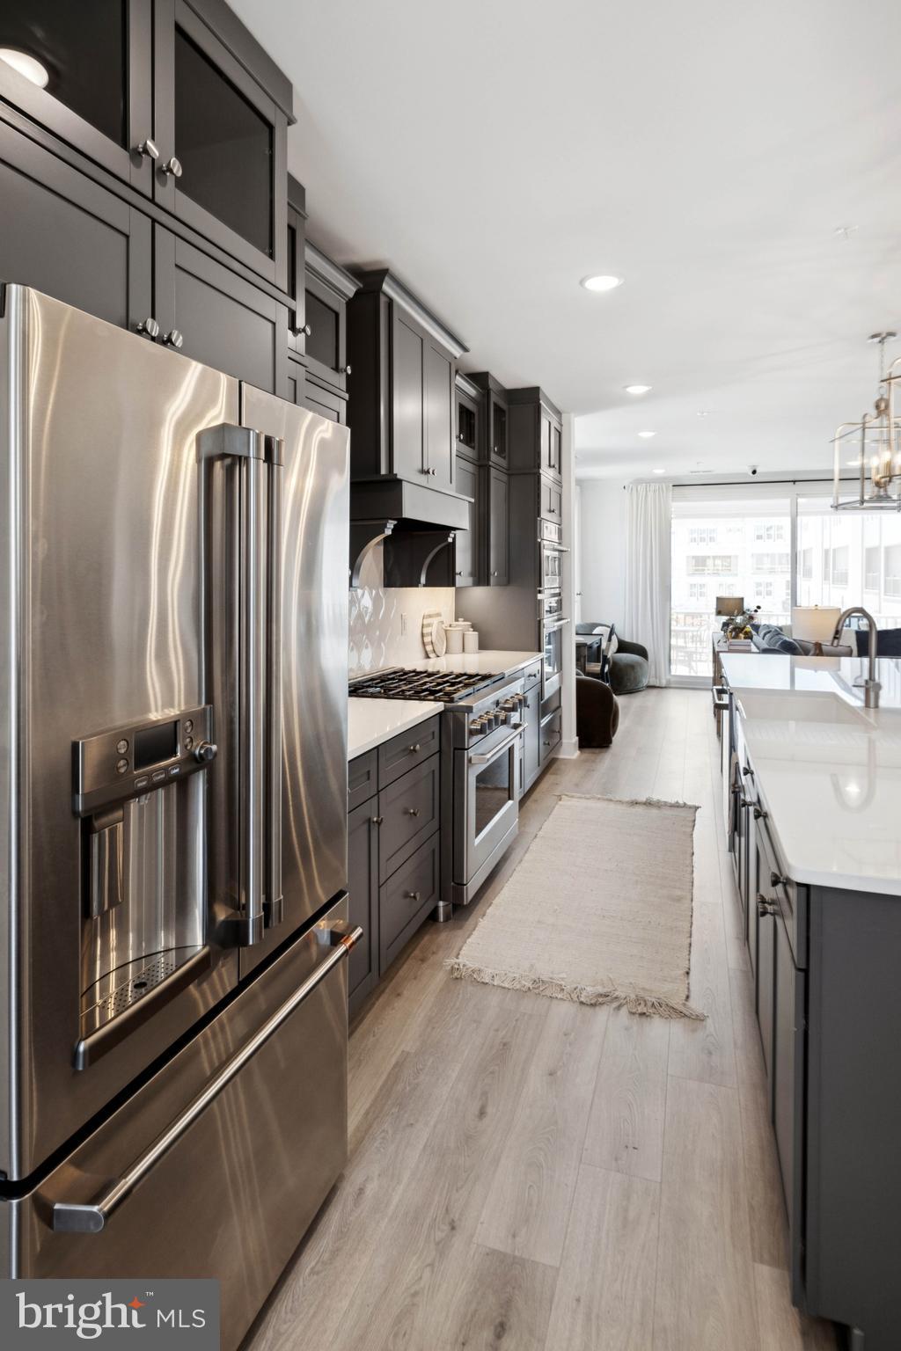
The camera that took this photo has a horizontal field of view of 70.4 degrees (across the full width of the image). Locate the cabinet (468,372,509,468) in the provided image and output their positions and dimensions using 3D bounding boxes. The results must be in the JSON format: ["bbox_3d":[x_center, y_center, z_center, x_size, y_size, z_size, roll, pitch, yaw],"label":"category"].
[{"bbox_3d":[0.140,-1.646,4.233,0.390,0.570,0.420,2,7,19],"label":"cabinet"}]

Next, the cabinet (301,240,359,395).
[{"bbox_3d":[-0.612,-1.277,2.334,0.335,0.430,0.409,2,7,19],"label":"cabinet"}]

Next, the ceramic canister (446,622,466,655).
[{"bbox_3d":[0.033,-0.234,4.290,0.128,0.190,0.128,2,7,19],"label":"ceramic canister"}]

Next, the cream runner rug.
[{"bbox_3d":[0.772,0.946,3.164,0.845,0.015,2.020,3,10,21],"label":"cream runner rug"}]

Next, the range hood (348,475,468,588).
[{"bbox_3d":[-0.247,-0.680,3.202,0.400,0.508,0.982,2,7,19],"label":"range hood"}]

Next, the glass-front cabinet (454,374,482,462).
[{"bbox_3d":[-0.035,-1.518,3.850,0.335,0.435,0.405,2,7,19],"label":"glass-front cabinet"}]

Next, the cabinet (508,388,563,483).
[{"bbox_3d":[0.461,-1.758,4.783,0.600,0.560,0.804,2,7,19],"label":"cabinet"}]

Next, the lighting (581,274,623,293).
[{"bbox_3d":[0.666,-1.728,2.813,0.185,0.030,0.180,0,9,0],"label":"lighting"}]

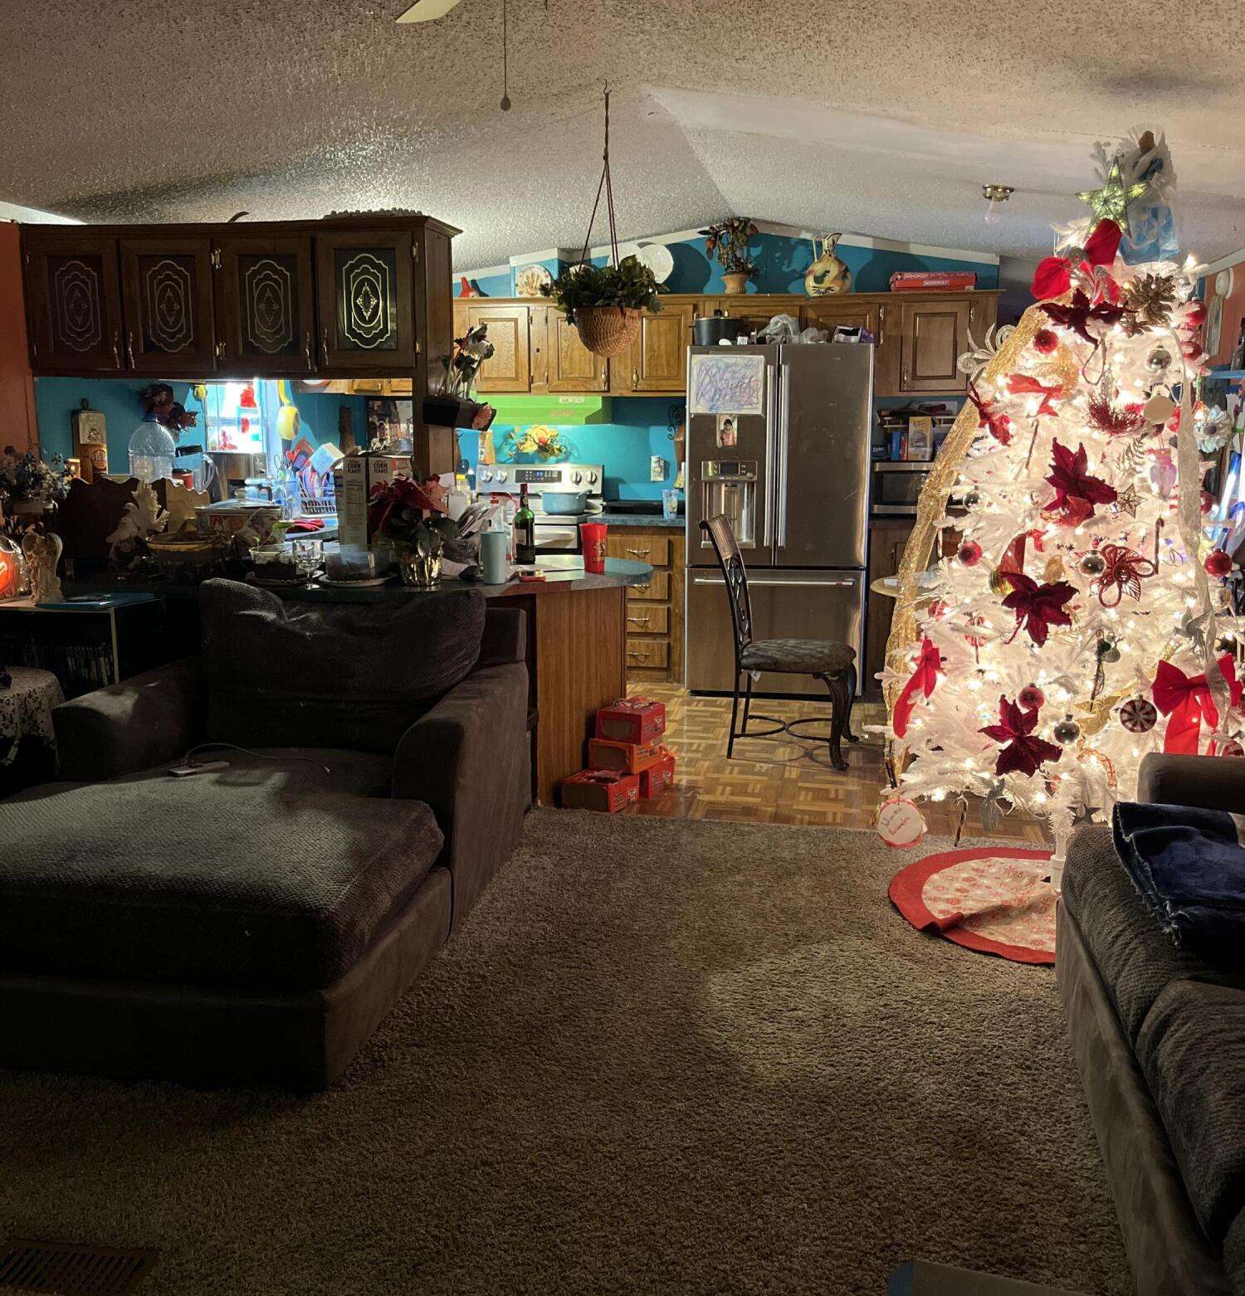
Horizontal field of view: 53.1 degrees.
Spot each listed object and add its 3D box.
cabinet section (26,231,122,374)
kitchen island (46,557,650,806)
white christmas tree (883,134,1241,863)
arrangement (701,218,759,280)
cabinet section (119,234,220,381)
[{"bbox_3d":[-2.015,-1.307,4.780,0.404,0.522,0.303,2,10,9],"label":"cabinet section"},{"bbox_3d":[-0.957,0.123,4.694,2.190,0.890,1.000,2,11,10],"label":"kitchen island"},{"bbox_3d":[1.261,-0.314,3.540,1.040,2.146,1.040,2,11,10],"label":"white christmas tree"},{"bbox_3d":[0.563,-2.084,6.571,0.301,0.335,0.270,2,11,10],"label":"arrangement"},{"bbox_3d":[-1.647,-1.284,4.723,0.384,0.511,0.303,2,10,9],"label":"cabinet section"}]

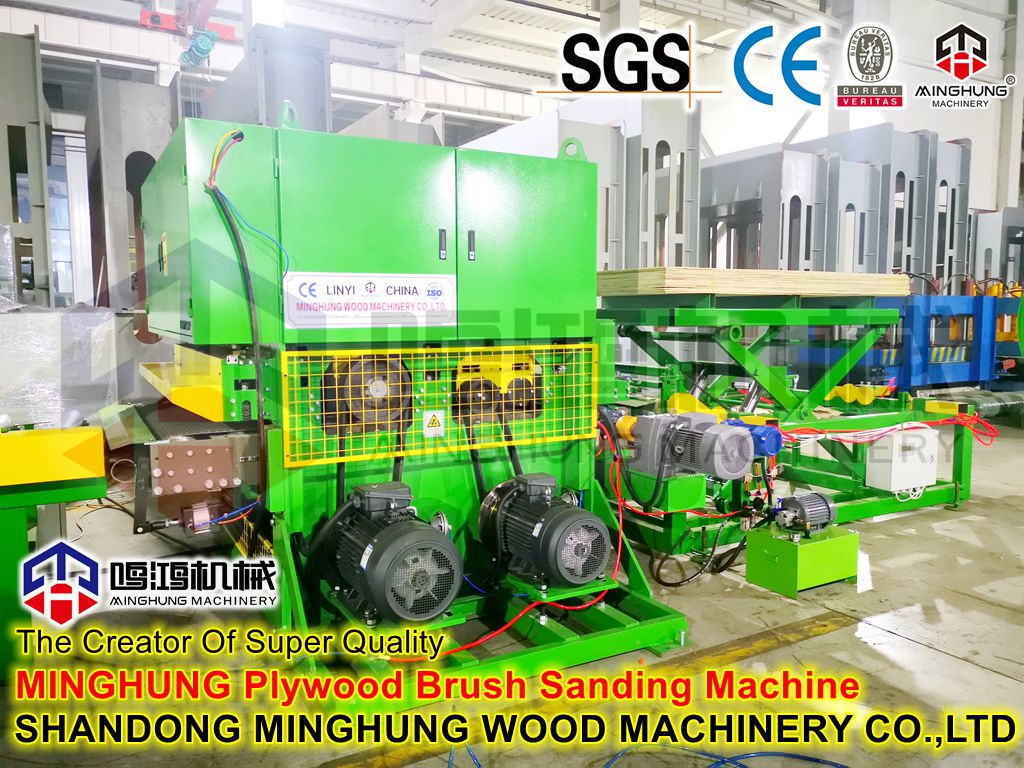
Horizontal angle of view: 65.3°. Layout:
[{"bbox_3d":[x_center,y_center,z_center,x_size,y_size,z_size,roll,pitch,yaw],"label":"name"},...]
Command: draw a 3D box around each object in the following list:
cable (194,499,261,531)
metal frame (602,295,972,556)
[{"bbox_3d":[-1.246,0.573,3.506,0.284,0.089,0.060,-3,6,-29],"label":"cable"},{"bbox_3d":[2.084,0.141,6.476,3.203,1.680,1.460,-3,6,-29],"label":"metal frame"}]

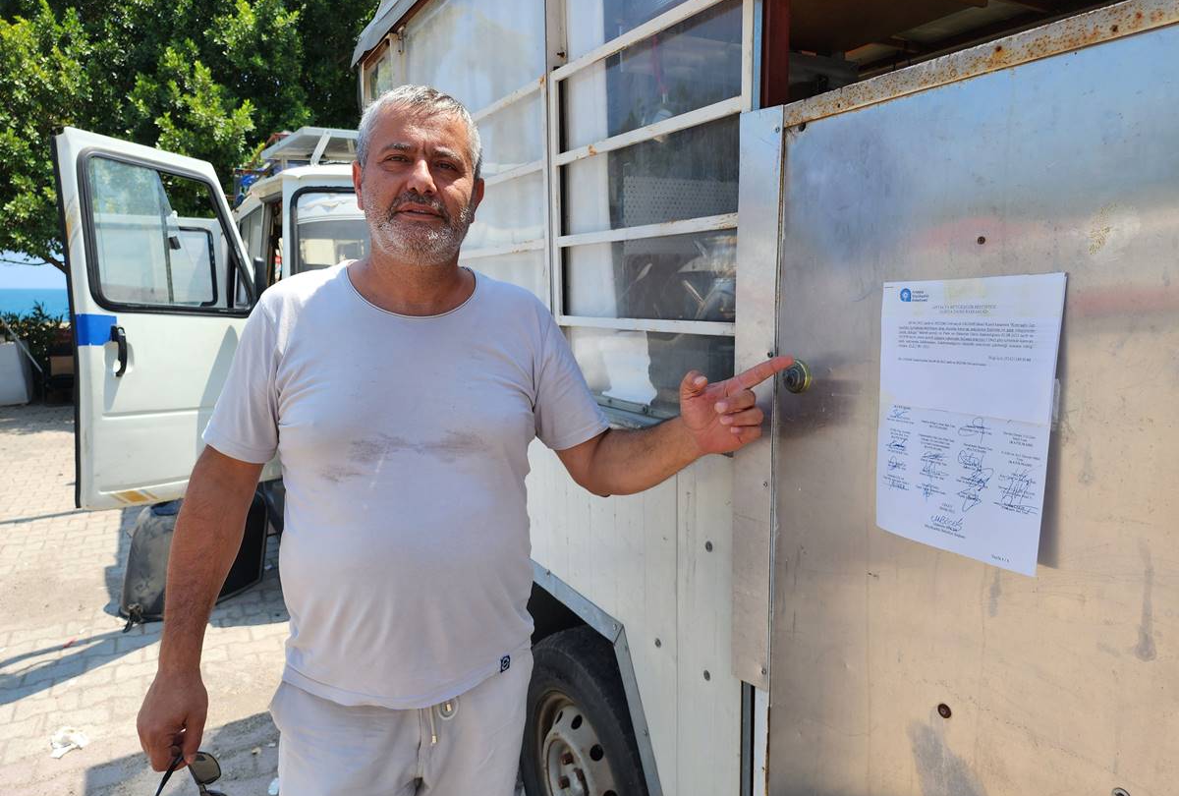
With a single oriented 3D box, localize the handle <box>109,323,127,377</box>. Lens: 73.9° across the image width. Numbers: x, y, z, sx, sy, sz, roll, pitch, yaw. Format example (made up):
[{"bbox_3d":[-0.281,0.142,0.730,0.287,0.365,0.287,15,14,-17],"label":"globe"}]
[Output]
[{"bbox_3d":[-1.699,-0.169,2.830,0.046,0.180,0.034,5,6,31],"label":"handle"}]

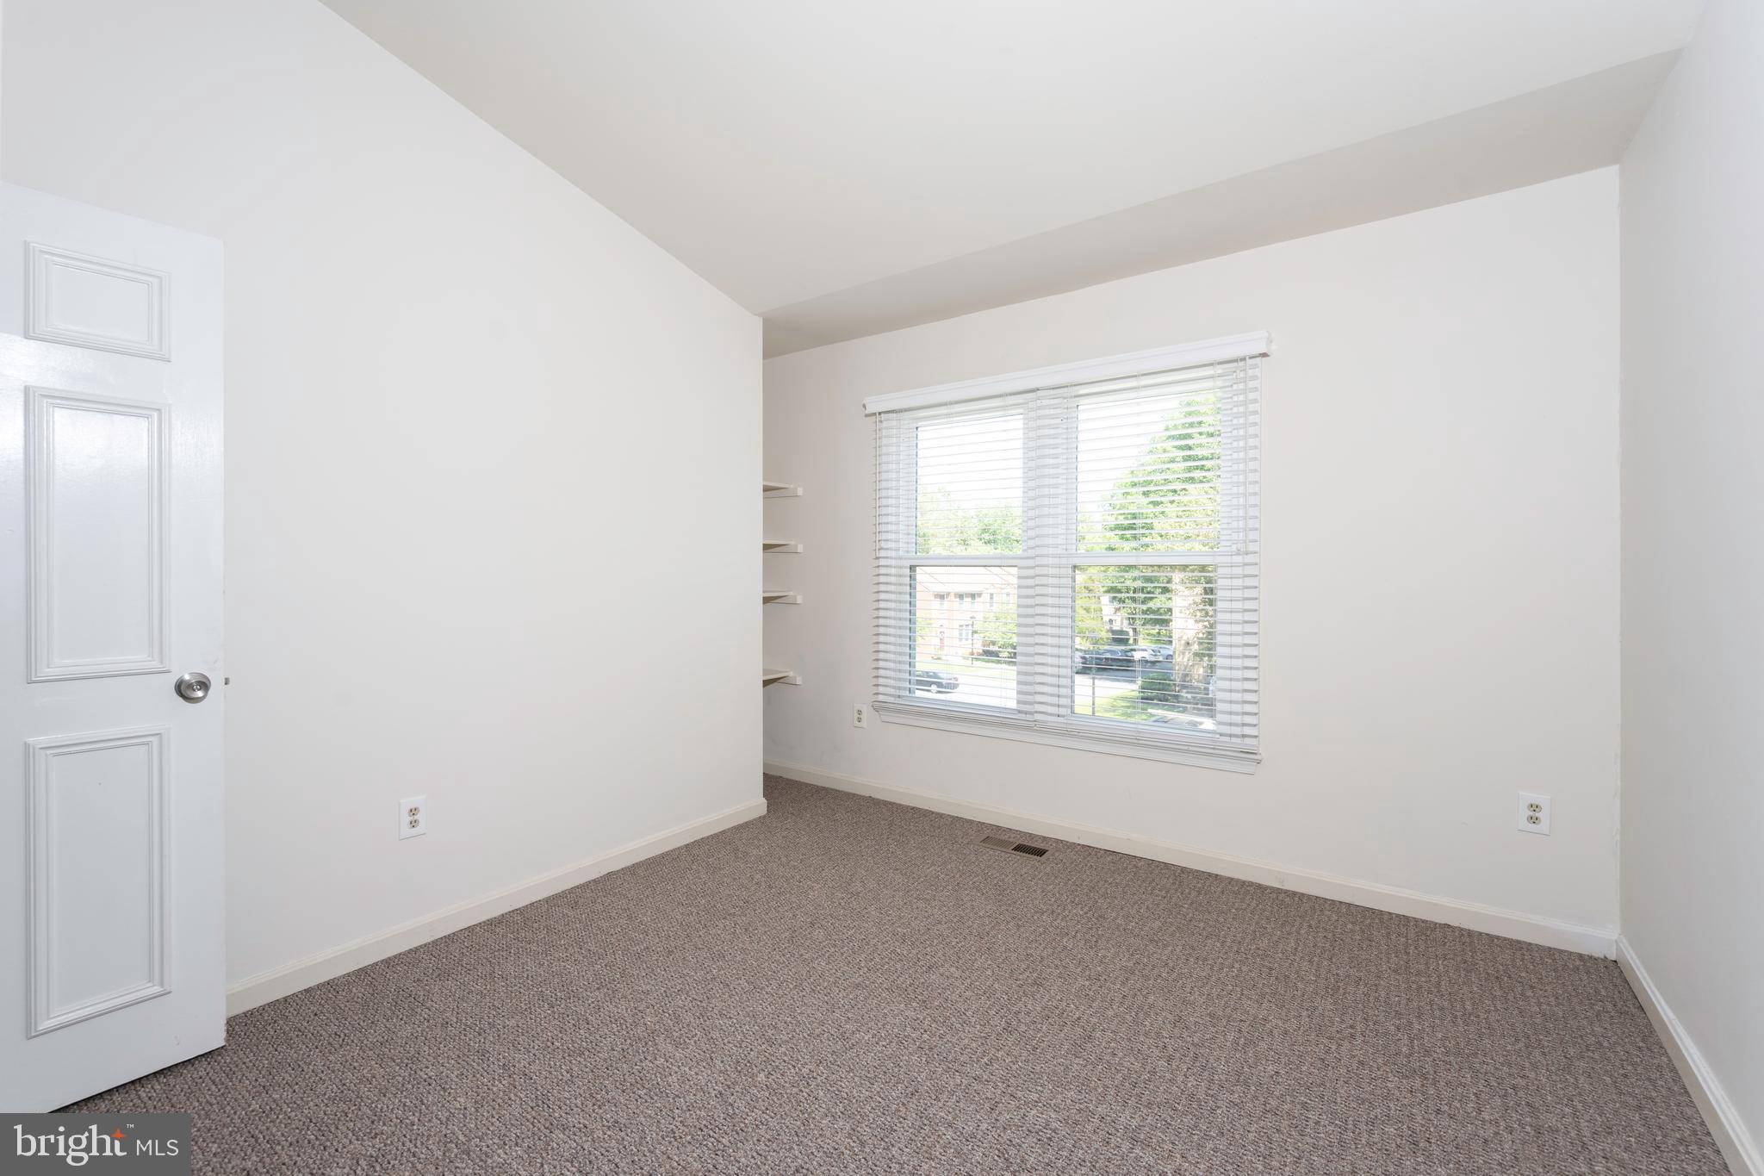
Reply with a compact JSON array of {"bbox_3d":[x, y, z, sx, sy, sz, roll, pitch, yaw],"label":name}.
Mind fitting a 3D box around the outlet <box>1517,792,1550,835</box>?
[{"bbox_3d":[2.101,0.727,2.367,0.079,0.124,0.010,1,1,35],"label":"outlet"}]

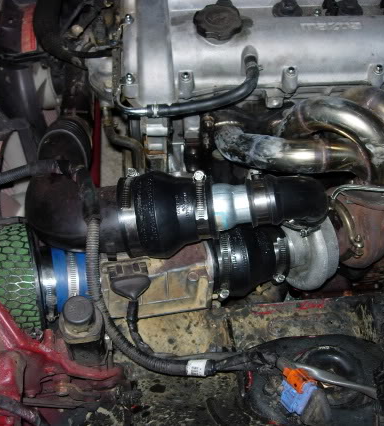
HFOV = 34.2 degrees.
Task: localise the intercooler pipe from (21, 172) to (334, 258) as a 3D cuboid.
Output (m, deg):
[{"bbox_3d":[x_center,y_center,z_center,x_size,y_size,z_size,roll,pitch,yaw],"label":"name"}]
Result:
[{"bbox_3d":[-0.017,0.001,0.760,0.360,0.110,0.110,-5,52,-4],"label":"intercooler pipe"}]

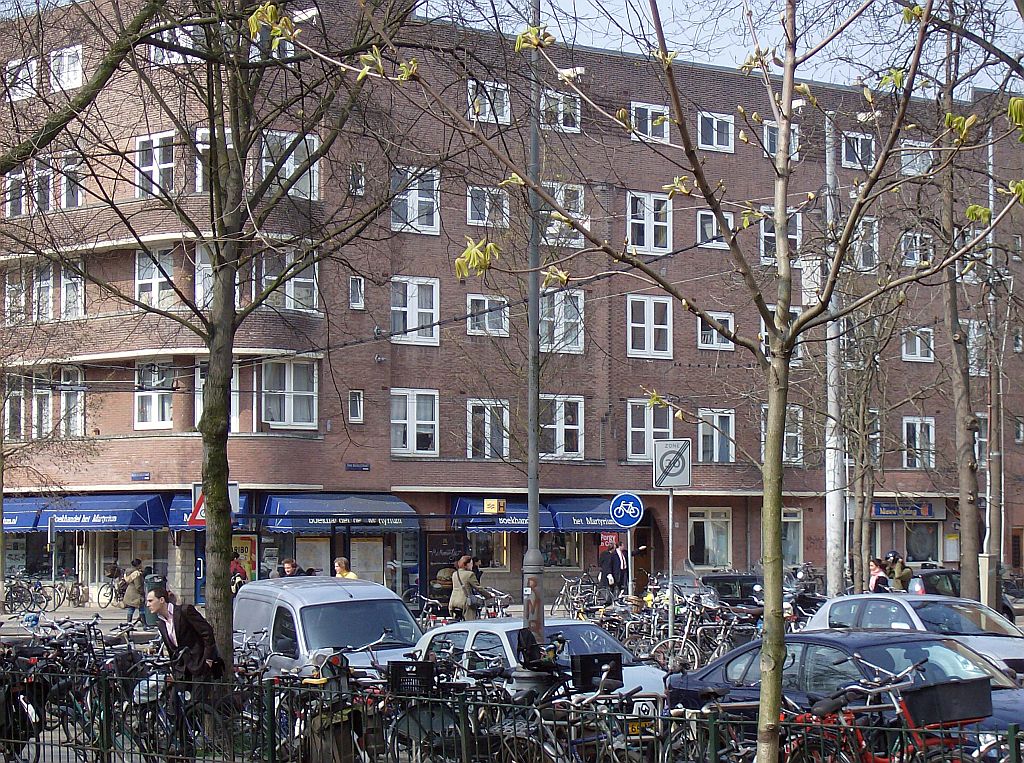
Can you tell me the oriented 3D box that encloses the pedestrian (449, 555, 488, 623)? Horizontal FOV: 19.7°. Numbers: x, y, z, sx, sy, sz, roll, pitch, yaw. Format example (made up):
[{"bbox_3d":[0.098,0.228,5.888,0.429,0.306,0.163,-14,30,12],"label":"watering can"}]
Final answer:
[{"bbox_3d":[-0.880,4.234,56.957,0.500,1.730,0.500,2,-4,-38],"label":"pedestrian"}]

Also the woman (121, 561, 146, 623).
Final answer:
[{"bbox_3d":[-8.941,5.007,69.760,0.450,1.620,0.500,1,-3,-23],"label":"woman"}]

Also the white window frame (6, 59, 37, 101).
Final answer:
[{"bbox_3d":[-13.795,-8.498,83.051,0.120,1.119,1.482,3,-4,-43],"label":"white window frame"}]

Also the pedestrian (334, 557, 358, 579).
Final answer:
[{"bbox_3d":[-2.681,3.708,47.456,0.320,1.760,0.500,1,-3,-26],"label":"pedestrian"}]

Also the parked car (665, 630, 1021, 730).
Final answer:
[{"bbox_3d":[3.298,2.932,25.986,1.760,1.420,4.520,2,-3,-33],"label":"parked car"}]

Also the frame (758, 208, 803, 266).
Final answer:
[{"bbox_3d":[8.333,-4.443,91.191,1.860,1.790,0.150,3,-4,-42],"label":"frame"}]

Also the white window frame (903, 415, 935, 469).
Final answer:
[{"bbox_3d":[13.146,1.969,95.253,1.580,1.650,0.150,3,-4,-42],"label":"white window frame"}]

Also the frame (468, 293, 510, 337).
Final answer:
[{"bbox_3d":[-0.688,-1.914,86.199,1.632,1.168,0.150,3,-4,-42],"label":"frame"}]

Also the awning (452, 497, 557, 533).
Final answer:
[{"bbox_3d":[-0.198,3.727,82.232,3.349,0.957,0.650,3,-4,-43],"label":"awning"}]

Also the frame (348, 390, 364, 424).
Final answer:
[{"bbox_3d":[-4.151,0.691,78.925,0.489,0.860,0.120,3,-4,-43],"label":"frame"}]

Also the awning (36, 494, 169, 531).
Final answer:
[{"bbox_3d":[-11.268,3.634,81.284,1.450,0.992,4.369,3,-4,-42],"label":"awning"}]

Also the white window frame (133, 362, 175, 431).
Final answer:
[{"bbox_3d":[-9.559,0.372,79.121,0.120,1.844,1.878,3,-4,-43],"label":"white window frame"}]

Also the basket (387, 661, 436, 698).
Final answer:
[{"bbox_3d":[-0.851,2.516,25.000,0.410,0.290,0.310,0,-3,-7],"label":"basket"}]

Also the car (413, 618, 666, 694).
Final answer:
[{"bbox_3d":[0.378,3.038,29.022,1.630,1.400,3.710,2,-3,-28],"label":"car"}]

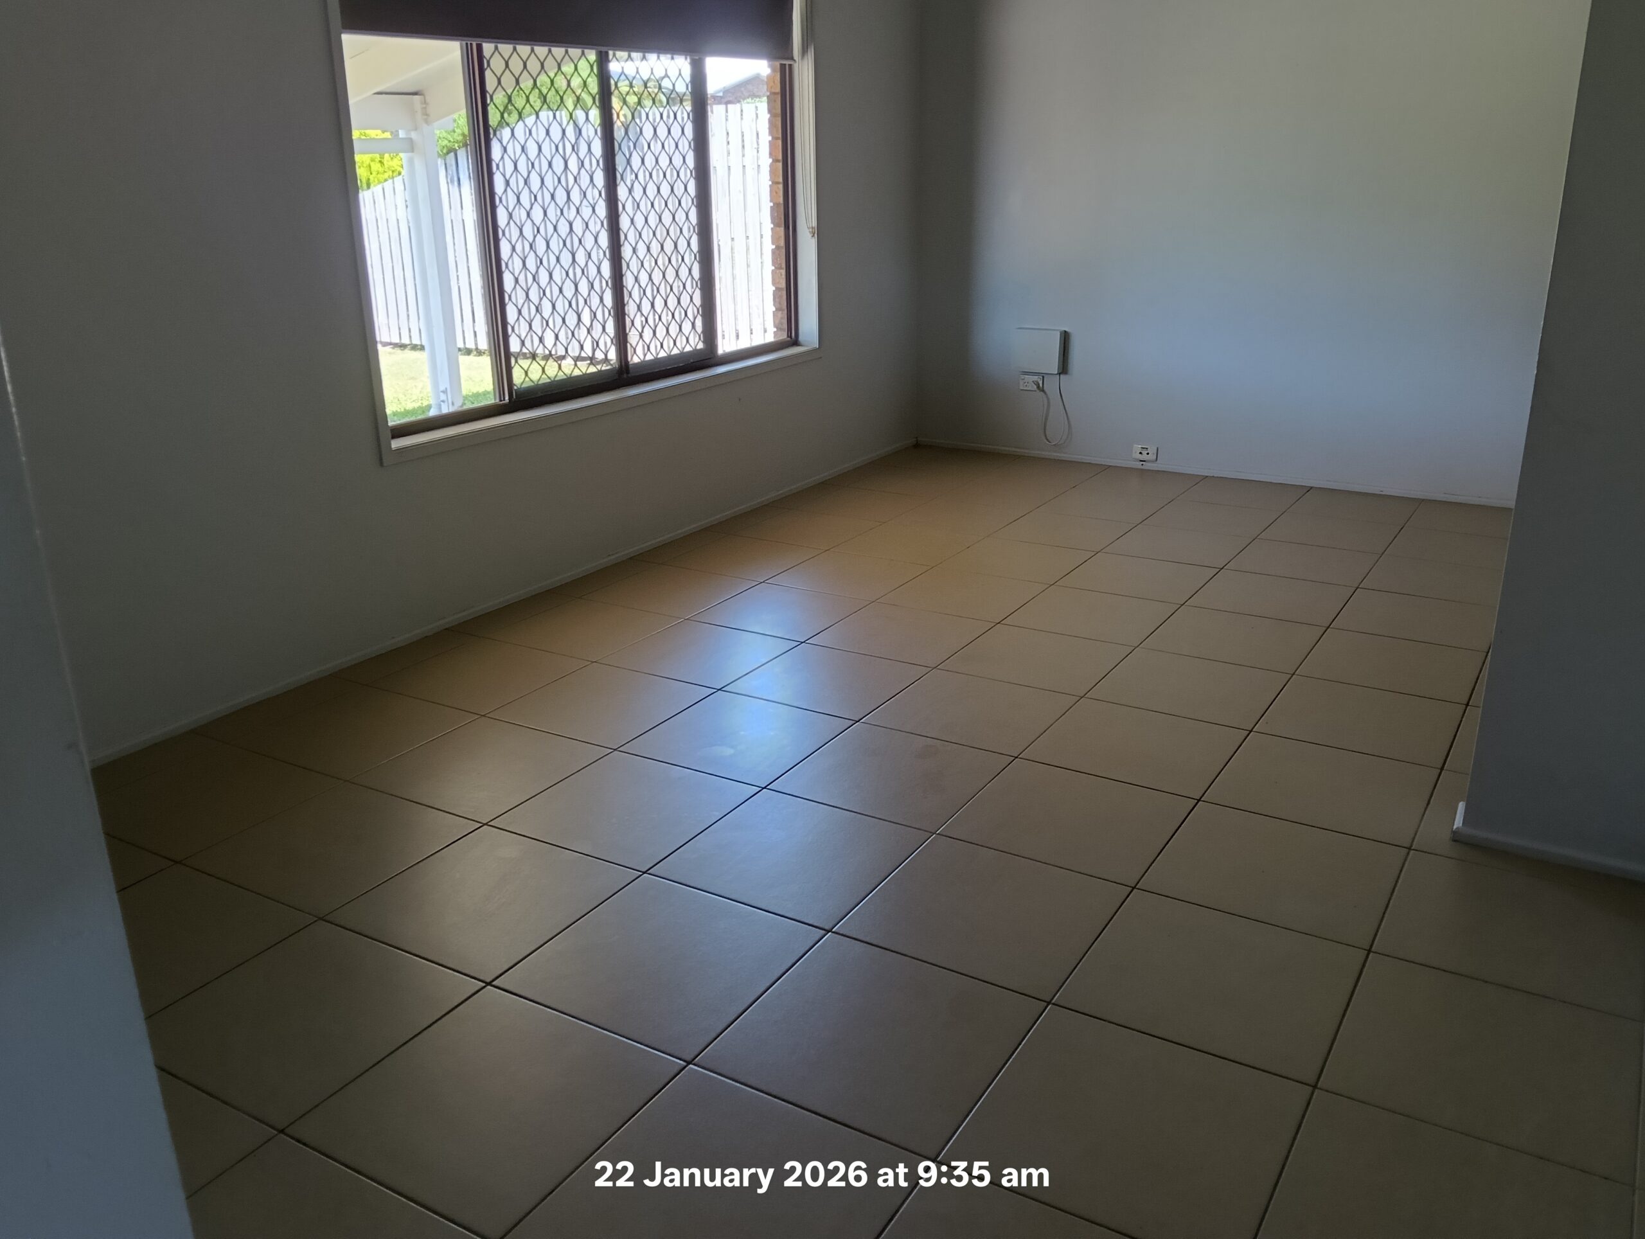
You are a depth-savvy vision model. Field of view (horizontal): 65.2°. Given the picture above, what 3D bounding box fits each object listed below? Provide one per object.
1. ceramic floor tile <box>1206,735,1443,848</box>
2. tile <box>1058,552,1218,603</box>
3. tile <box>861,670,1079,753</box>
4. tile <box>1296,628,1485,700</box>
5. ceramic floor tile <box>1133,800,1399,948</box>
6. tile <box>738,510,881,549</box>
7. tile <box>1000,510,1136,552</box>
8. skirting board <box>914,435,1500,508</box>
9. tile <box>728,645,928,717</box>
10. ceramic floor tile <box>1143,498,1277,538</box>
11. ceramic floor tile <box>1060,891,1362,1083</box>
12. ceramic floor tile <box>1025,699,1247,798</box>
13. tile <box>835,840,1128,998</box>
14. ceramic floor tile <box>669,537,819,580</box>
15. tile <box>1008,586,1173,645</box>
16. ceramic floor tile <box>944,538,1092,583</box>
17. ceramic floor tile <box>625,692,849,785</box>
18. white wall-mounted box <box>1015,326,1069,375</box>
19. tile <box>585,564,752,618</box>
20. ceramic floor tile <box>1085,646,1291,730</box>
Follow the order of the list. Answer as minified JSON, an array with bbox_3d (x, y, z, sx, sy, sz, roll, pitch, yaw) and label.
[{"bbox_3d":[1.177,0.390,3.020,0.446,0.010,0.446,11,22,30],"label":"ceramic floor tile"},{"bbox_3d":[1.119,-0.147,4.564,0.446,0.010,0.446,11,22,30],"label":"tile"},{"bbox_3d":[0.415,0.253,3.515,0.453,0.010,0.453,10,22,30],"label":"tile"},{"bbox_3d":[1.680,0.134,3.791,0.453,0.010,0.453,10,22,30],"label":"tile"},{"bbox_3d":[0.952,0.525,2.694,0.453,0.010,0.453,10,22,30],"label":"ceramic floor tile"},{"bbox_3d":[-0.062,-0.387,5.504,0.459,0.010,0.459,10,22,30],"label":"tile"},{"bbox_3d":[1.015,-0.371,5.394,0.459,0.010,0.459,10,22,30],"label":"tile"},{"bbox_3d":[1.787,-0.695,6.037,3.000,0.036,0.015,11,22,30],"label":"skirting board"},{"bbox_3d":[0.019,0.179,3.721,0.450,0.010,0.450,10,22,30],"label":"tile"},{"bbox_3d":[1.613,-0.417,5.317,0.446,0.010,0.446,10,22,30],"label":"ceramic floor tile"},{"bbox_3d":[0.708,0.650,2.321,0.450,0.010,0.450,10,22,30],"label":"ceramic floor tile"},{"bbox_3d":[0.789,0.318,3.245,0.446,0.010,0.446,11,22,30],"label":"ceramic floor tile"},{"bbox_3d":[0.320,0.574,2.533,0.446,0.010,0.446,11,22,30],"label":"tile"},{"bbox_3d":[-0.311,-0.245,5.111,0.459,0.010,0.459,10,22,30],"label":"ceramic floor tile"},{"bbox_3d":[0.876,-0.014,4.194,0.446,0.010,0.446,11,22,30],"label":"tile"},{"bbox_3d":[0.741,-0.221,4.836,0.450,0.010,0.450,10,22,30],"label":"ceramic floor tile"},{"bbox_3d":[-0.218,0.312,3.377,0.453,0.010,0.453,10,22,30],"label":"ceramic floor tile"},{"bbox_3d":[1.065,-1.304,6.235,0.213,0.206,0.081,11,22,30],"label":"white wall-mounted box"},{"bbox_3d":[-0.528,-0.099,4.502,0.446,0.010,0.446,10,22,29],"label":"tile"},{"bbox_3d":[1.028,0.189,3.605,0.446,0.010,0.446,11,22,30],"label":"ceramic floor tile"}]

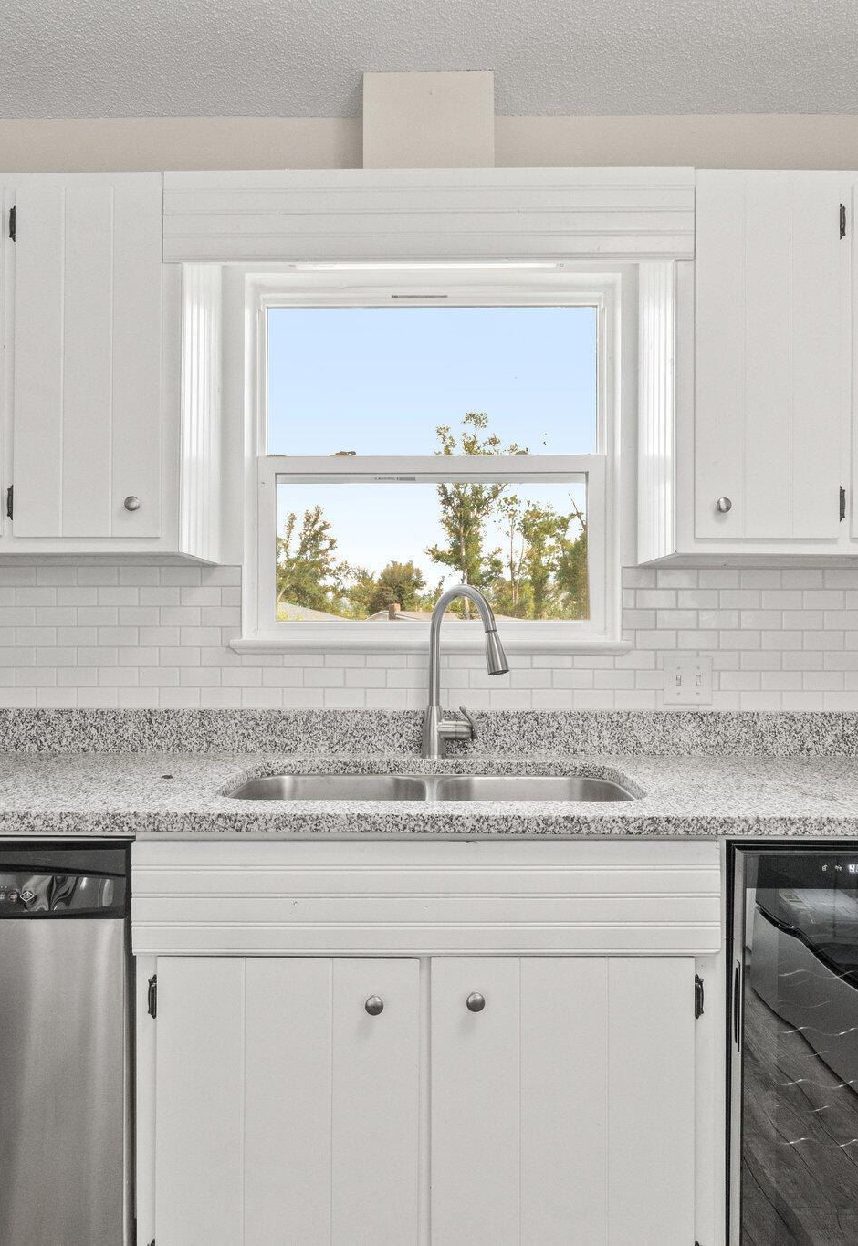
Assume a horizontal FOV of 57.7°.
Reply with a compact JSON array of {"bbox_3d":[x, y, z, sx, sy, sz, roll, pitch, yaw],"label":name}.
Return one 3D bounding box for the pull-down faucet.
[{"bbox_3d":[0.098,0.114,1.757,0.110,0.398,0.245,1,-1,-44],"label":"pull-down faucet"}]

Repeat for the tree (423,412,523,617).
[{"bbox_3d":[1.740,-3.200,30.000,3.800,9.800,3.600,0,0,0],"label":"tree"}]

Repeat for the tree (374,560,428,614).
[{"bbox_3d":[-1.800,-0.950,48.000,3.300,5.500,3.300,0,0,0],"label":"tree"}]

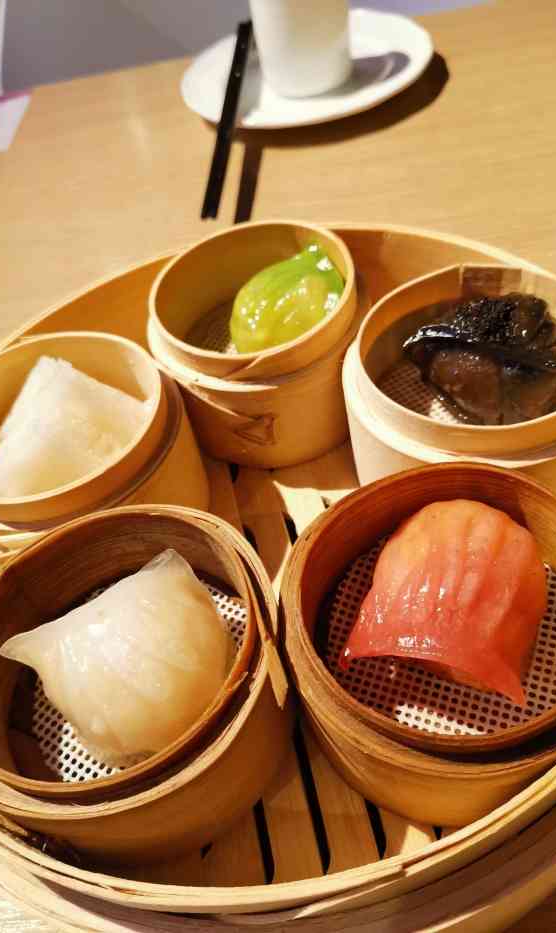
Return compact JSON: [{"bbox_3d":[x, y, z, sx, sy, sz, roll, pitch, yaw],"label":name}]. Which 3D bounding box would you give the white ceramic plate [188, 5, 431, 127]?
[{"bbox_3d":[0.019,-0.280,0.505,0.184,0.021,0.184,-5,51,7],"label":"white ceramic plate"}]

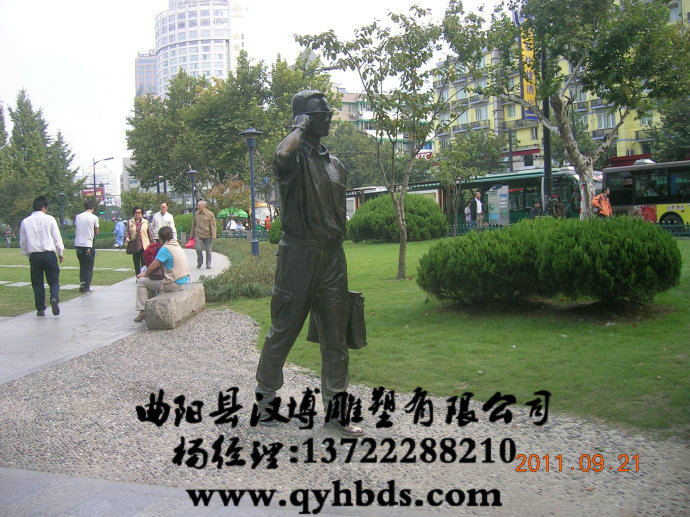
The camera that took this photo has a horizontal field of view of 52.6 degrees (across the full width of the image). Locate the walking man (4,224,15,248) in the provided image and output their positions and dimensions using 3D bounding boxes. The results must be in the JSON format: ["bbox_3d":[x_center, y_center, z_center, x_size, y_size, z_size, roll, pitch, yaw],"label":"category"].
[{"bbox_3d":[-23.091,-1.494,48.000,0.600,1.660,0.480,-4,4,-26],"label":"walking man"}]

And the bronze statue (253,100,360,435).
[{"bbox_3d":[-0.255,0.032,4.743,0.680,2.285,0.750,3,6,43],"label":"bronze statue"}]

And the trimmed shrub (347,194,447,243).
[{"bbox_3d":[1.596,-1.193,20.800,2.950,1.450,2.700,-2,4,0],"label":"trimmed shrub"}]

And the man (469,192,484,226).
[{"bbox_3d":[4.227,-1.269,22.365,0.540,1.720,0.420,-4,5,-33],"label":"man"}]

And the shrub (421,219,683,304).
[{"bbox_3d":[2.456,0.037,8.500,3.100,1.080,1.700,-2,4,6],"label":"shrub"}]

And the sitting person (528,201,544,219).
[{"bbox_3d":[6.140,-1.229,22.349,0.520,1.300,0.750,-2,4,-6],"label":"sitting person"}]

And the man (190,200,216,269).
[{"bbox_3d":[-3.564,-0.588,17.515,0.600,1.700,0.420,-1,4,0],"label":"man"}]

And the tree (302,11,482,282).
[{"bbox_3d":[0.787,-1.980,11.800,3.150,4.650,3.000,-2,4,0],"label":"tree"}]

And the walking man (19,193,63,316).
[{"bbox_3d":[-4.466,-0.028,10.177,0.600,1.750,0.480,-1,4,6],"label":"walking man"}]

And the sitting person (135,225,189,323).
[{"bbox_3d":[-2.329,0.198,8.900,0.700,1.180,0.530,-1,4,22],"label":"sitting person"}]

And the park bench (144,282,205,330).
[{"bbox_3d":[-2.331,0.623,9.660,0.380,0.390,1.830,-1,4,1],"label":"park bench"}]

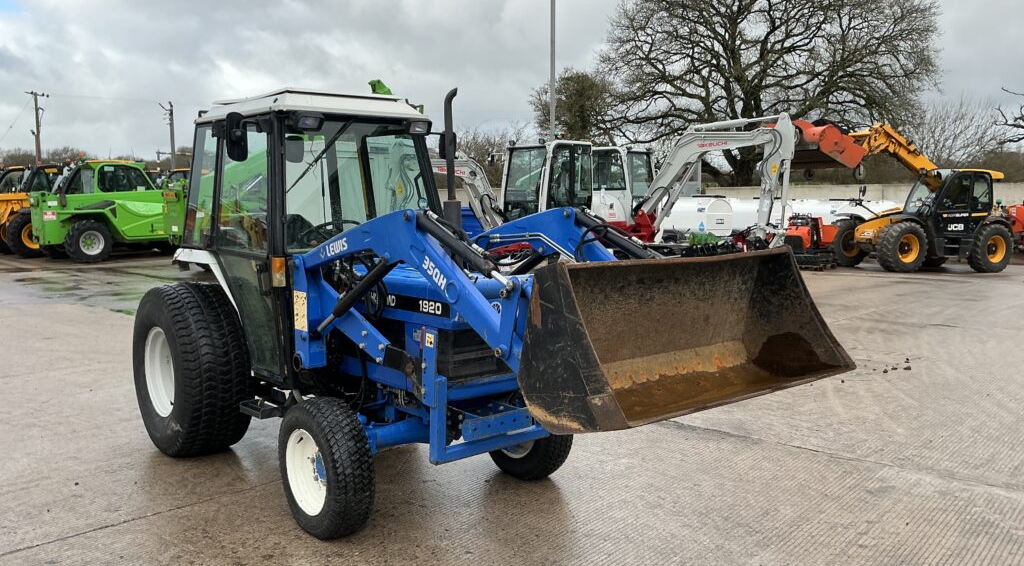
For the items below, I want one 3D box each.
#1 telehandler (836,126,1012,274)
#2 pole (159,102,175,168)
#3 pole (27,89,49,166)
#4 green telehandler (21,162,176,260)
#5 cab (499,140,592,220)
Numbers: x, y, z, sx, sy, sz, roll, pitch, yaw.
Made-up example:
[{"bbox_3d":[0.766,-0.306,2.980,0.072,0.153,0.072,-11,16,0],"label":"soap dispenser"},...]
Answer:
[{"bbox_3d":[10.474,-2.103,21.102,4.400,3.600,2.300,-2,6,-18],"label":"telehandler"},{"bbox_3d":[-21.623,-7.630,52.390,1.000,7.569,0.450,-2,6,-17],"label":"pole"},{"bbox_3d":[-28.095,-7.498,49.410,1.350,7.939,0.450,-2,6,-20],"label":"pole"},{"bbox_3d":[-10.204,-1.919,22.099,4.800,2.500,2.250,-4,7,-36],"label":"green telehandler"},{"bbox_3d":[0.661,-1.754,15.485,1.020,1.650,1.450,4,7,35],"label":"cab"}]

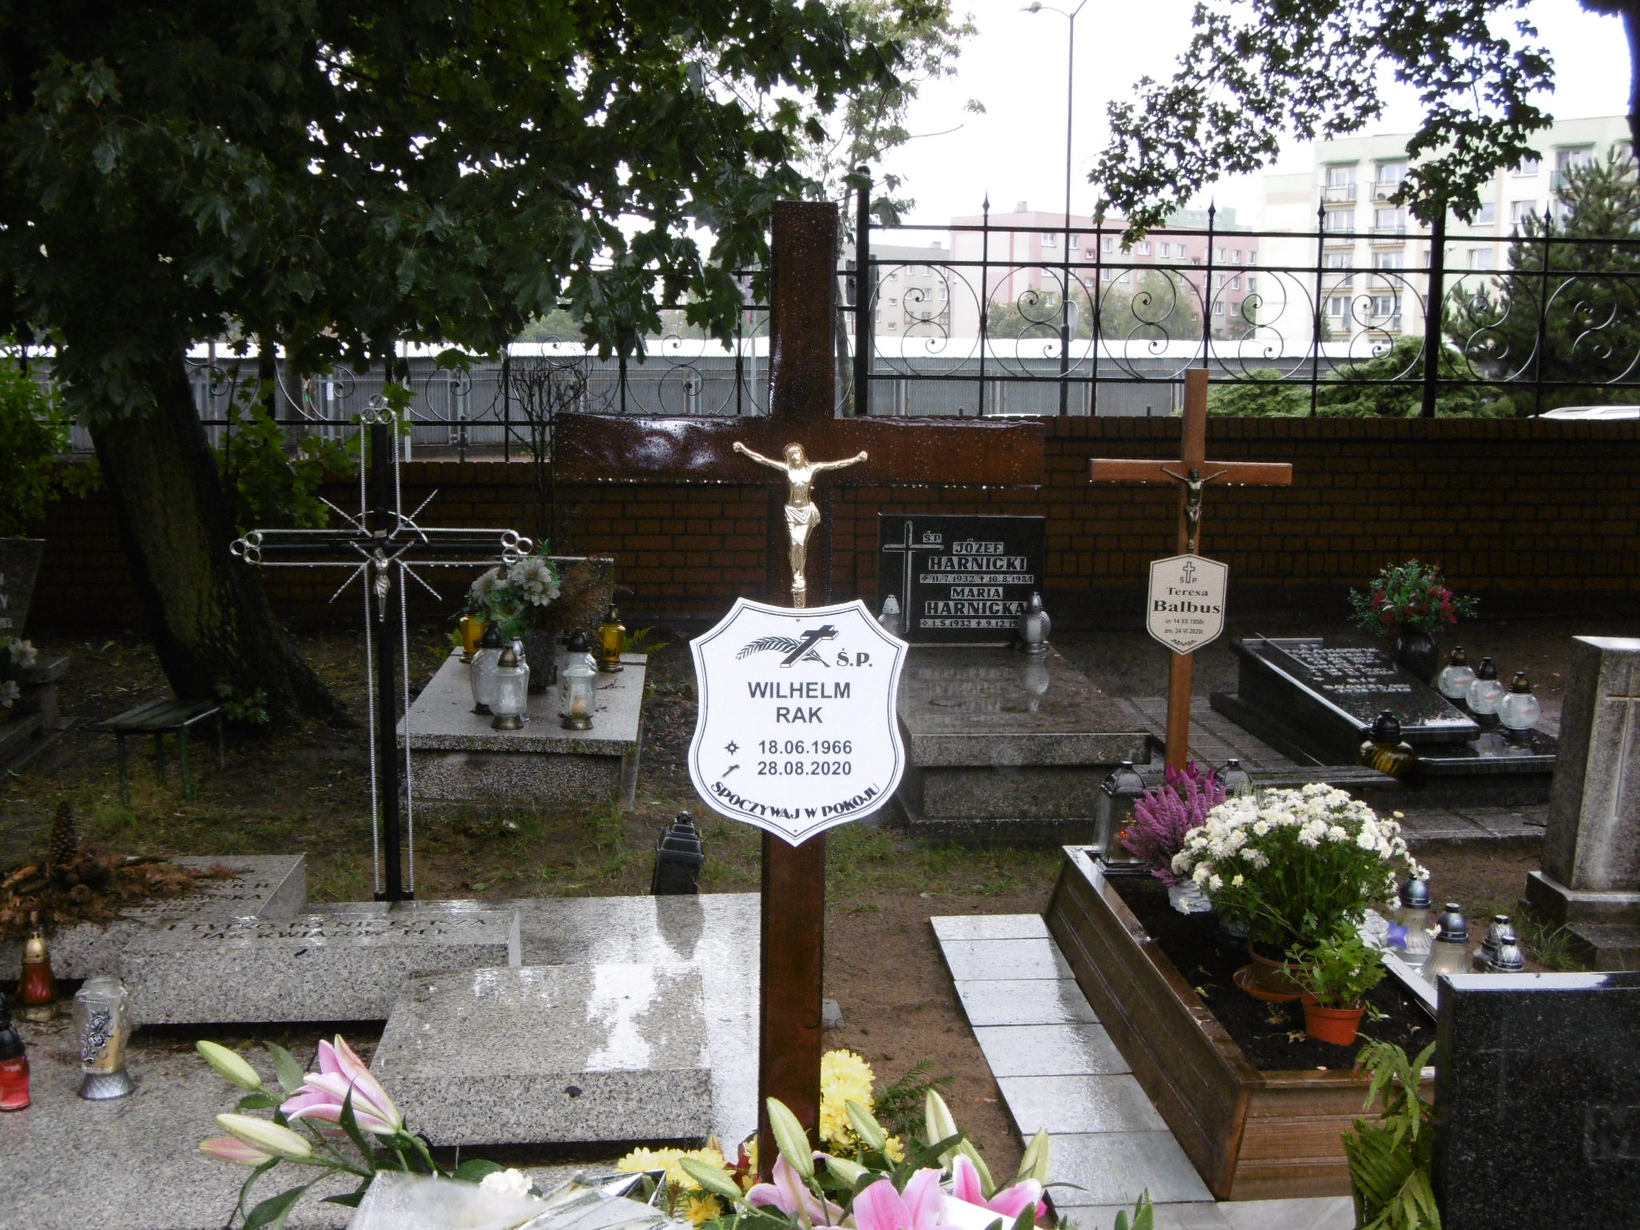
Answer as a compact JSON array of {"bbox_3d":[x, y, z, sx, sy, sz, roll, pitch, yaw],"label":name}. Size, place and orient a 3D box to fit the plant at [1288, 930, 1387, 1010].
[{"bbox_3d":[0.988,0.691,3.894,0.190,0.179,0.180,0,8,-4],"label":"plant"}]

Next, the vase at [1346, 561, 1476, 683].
[{"bbox_3d":[2.343,0.044,8.024,0.500,0.490,0.420,0,9,-5],"label":"vase"}]

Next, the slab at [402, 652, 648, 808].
[{"bbox_3d":[-1.010,0.393,7.251,0.780,0.250,1.600,1,9,-2],"label":"slab"}]

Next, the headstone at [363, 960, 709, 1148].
[{"bbox_3d":[-0.503,0.813,3.810,0.585,0.127,0.573,0,8,-4],"label":"headstone"}]

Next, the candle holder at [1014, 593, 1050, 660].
[{"bbox_3d":[0.828,0.030,7.812,0.130,0.239,0.130,0,8,-4],"label":"candle holder"}]

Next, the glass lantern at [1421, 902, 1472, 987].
[{"bbox_3d":[1.522,0.808,4.927,0.120,0.220,0.120,0,9,-5],"label":"glass lantern"}]

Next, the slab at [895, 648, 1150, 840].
[{"bbox_3d":[0.590,0.406,7.155,0.735,0.328,1.790,0,8,-4],"label":"slab"}]

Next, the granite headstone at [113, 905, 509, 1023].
[{"bbox_3d":[-1.063,0.764,4.395,0.810,0.170,0.240,0,9,-5],"label":"granite headstone"}]

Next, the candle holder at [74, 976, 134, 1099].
[{"bbox_3d":[-1.346,0.789,3.832,0.108,0.214,0.108,0,8,-4],"label":"candle holder"}]

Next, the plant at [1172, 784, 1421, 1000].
[{"bbox_3d":[0.982,0.559,4.200,0.510,0.410,0.480,0,8,-4],"label":"plant"}]

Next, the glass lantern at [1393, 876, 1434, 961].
[{"bbox_3d":[1.524,0.765,5.204,0.115,0.220,0.115,0,9,-5],"label":"glass lantern"}]

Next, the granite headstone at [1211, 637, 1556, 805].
[{"bbox_3d":[2.108,0.360,7.465,0.930,0.340,1.440,0,9,-5],"label":"granite headstone"}]

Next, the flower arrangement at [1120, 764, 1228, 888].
[{"bbox_3d":[0.826,0.505,4.772,0.243,0.311,0.220,0,8,-4],"label":"flower arrangement"}]

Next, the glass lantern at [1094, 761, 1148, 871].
[{"bbox_3d":[0.760,0.494,5.042,0.138,0.267,0.138,0,8,-4],"label":"glass lantern"}]

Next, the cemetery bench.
[{"bbox_3d":[-2.255,0.456,6.963,0.290,0.265,0.440,1,8,4],"label":"cemetery bench"}]

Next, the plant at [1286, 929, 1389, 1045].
[{"bbox_3d":[1.058,0.751,4.178,0.205,0.240,0.200,0,9,-5],"label":"plant"}]

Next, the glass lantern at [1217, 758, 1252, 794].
[{"bbox_3d":[1.021,0.488,5.069,0.138,0.267,0.138,0,8,-4],"label":"glass lantern"}]

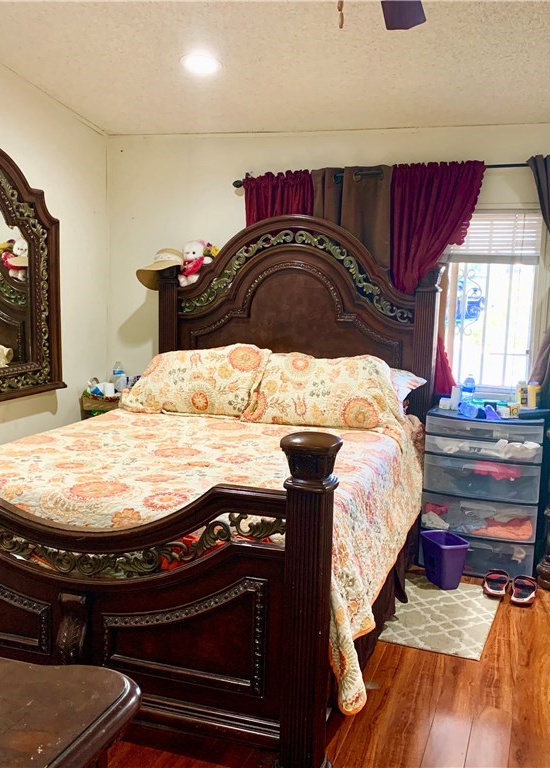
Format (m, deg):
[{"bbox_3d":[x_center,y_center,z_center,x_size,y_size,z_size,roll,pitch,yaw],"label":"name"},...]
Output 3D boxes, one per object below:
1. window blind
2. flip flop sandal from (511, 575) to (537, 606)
[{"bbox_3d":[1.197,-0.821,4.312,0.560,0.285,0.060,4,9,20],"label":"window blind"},{"bbox_3d":[1.188,0.957,3.653,0.108,0.085,0.270,4,9,20],"label":"flip flop sandal"}]

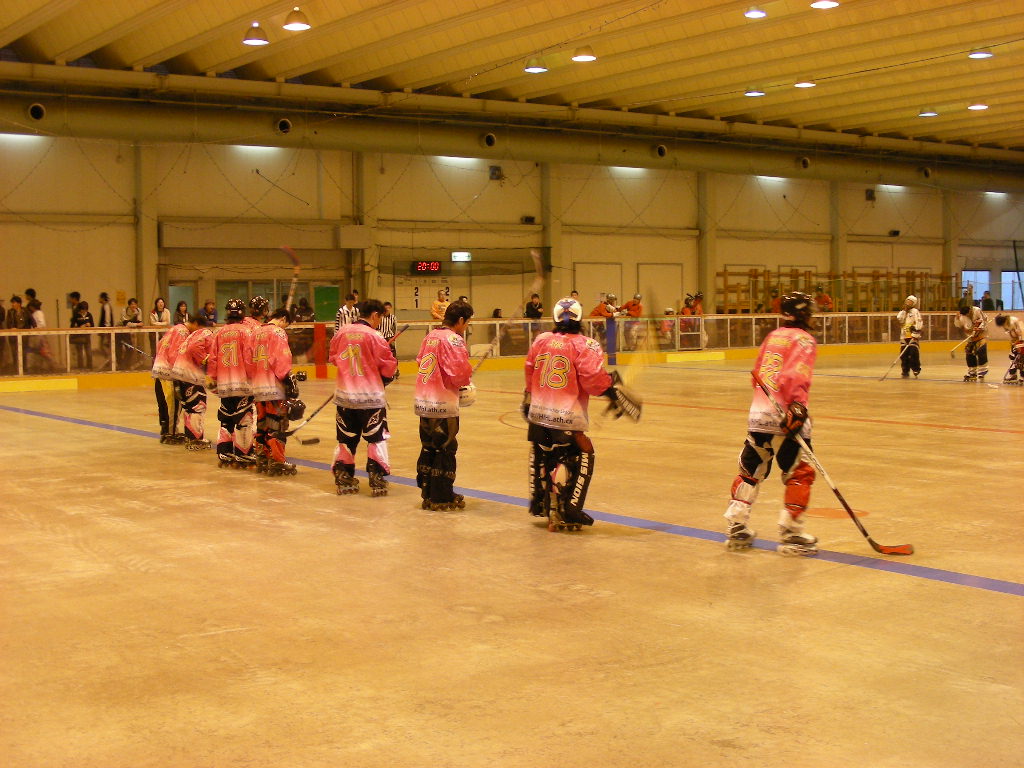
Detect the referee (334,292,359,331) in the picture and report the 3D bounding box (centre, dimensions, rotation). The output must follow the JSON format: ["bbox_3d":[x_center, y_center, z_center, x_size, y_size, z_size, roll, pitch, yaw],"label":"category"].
[{"bbox_3d":[-3.432,-0.925,29.856,0.540,1.909,0.360,-2,4,-23],"label":"referee"}]

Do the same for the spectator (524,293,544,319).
[{"bbox_3d":[0.606,-1.618,37.618,0.470,1.580,0.420,-2,4,-28],"label":"spectator"}]

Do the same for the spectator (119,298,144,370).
[{"bbox_3d":[-8.353,-1.111,31.250,0.520,1.520,0.480,-3,4,-35],"label":"spectator"}]

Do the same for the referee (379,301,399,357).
[{"bbox_3d":[-2.800,-0.990,32.351,0.500,1.731,0.340,-2,4,-20],"label":"referee"}]

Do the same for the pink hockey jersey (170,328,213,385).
[{"bbox_3d":[-3.881,-0.335,17.300,0.380,0.720,0.520,21,-10,-34],"label":"pink hockey jersey"}]

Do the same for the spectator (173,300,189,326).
[{"bbox_3d":[-7.217,-1.036,30.991,0.470,1.536,0.420,-2,4,-25],"label":"spectator"}]

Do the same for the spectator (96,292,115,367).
[{"bbox_3d":[-8.825,-1.110,30.834,0.330,1.736,0.460,-3,4,-36],"label":"spectator"}]

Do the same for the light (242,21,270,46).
[{"bbox_3d":[-5.169,-7.063,28.588,0.530,0.410,0.530,-1,3,0],"label":"light"}]

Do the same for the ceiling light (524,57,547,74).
[{"bbox_3d":[0.551,-7.403,32.689,0.530,0.390,0.530,-1,3,0],"label":"ceiling light"}]

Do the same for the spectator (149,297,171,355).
[{"bbox_3d":[-7.815,-1.157,31.608,0.480,1.560,0.450,-3,4,-35],"label":"spectator"}]

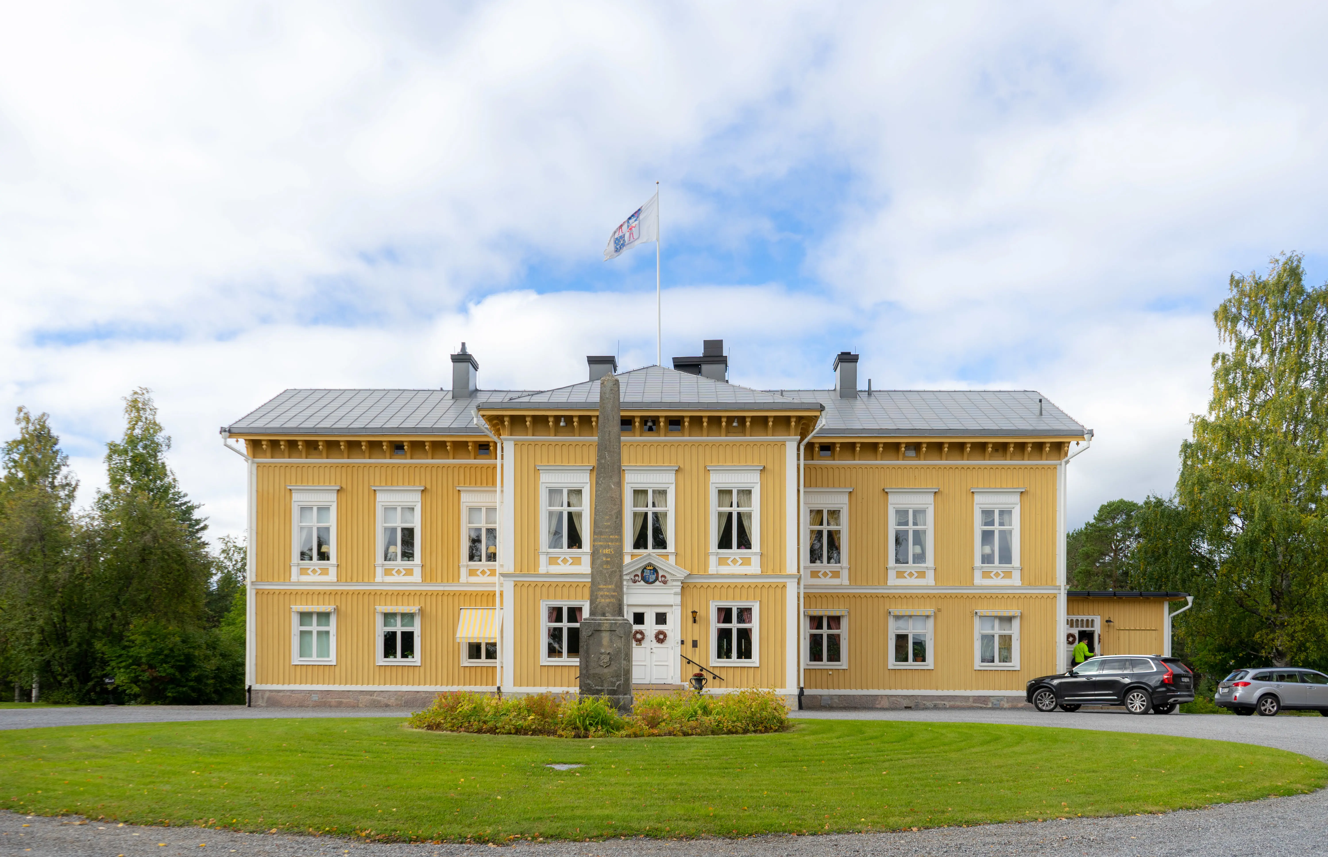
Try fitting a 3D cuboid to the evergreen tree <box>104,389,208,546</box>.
[{"bbox_3d":[-21.200,4.800,43.000,5.000,13.000,5.000,2,-3,-24],"label":"evergreen tree"}]

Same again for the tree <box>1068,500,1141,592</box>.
[{"bbox_3d":[25.800,9.800,60.000,5.200,11.800,5.200,-1,-3,24],"label":"tree"}]

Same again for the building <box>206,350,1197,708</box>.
[{"bbox_3d":[1.800,3.000,38.500,33.500,13.200,13.800,0,-3,1],"label":"building"}]

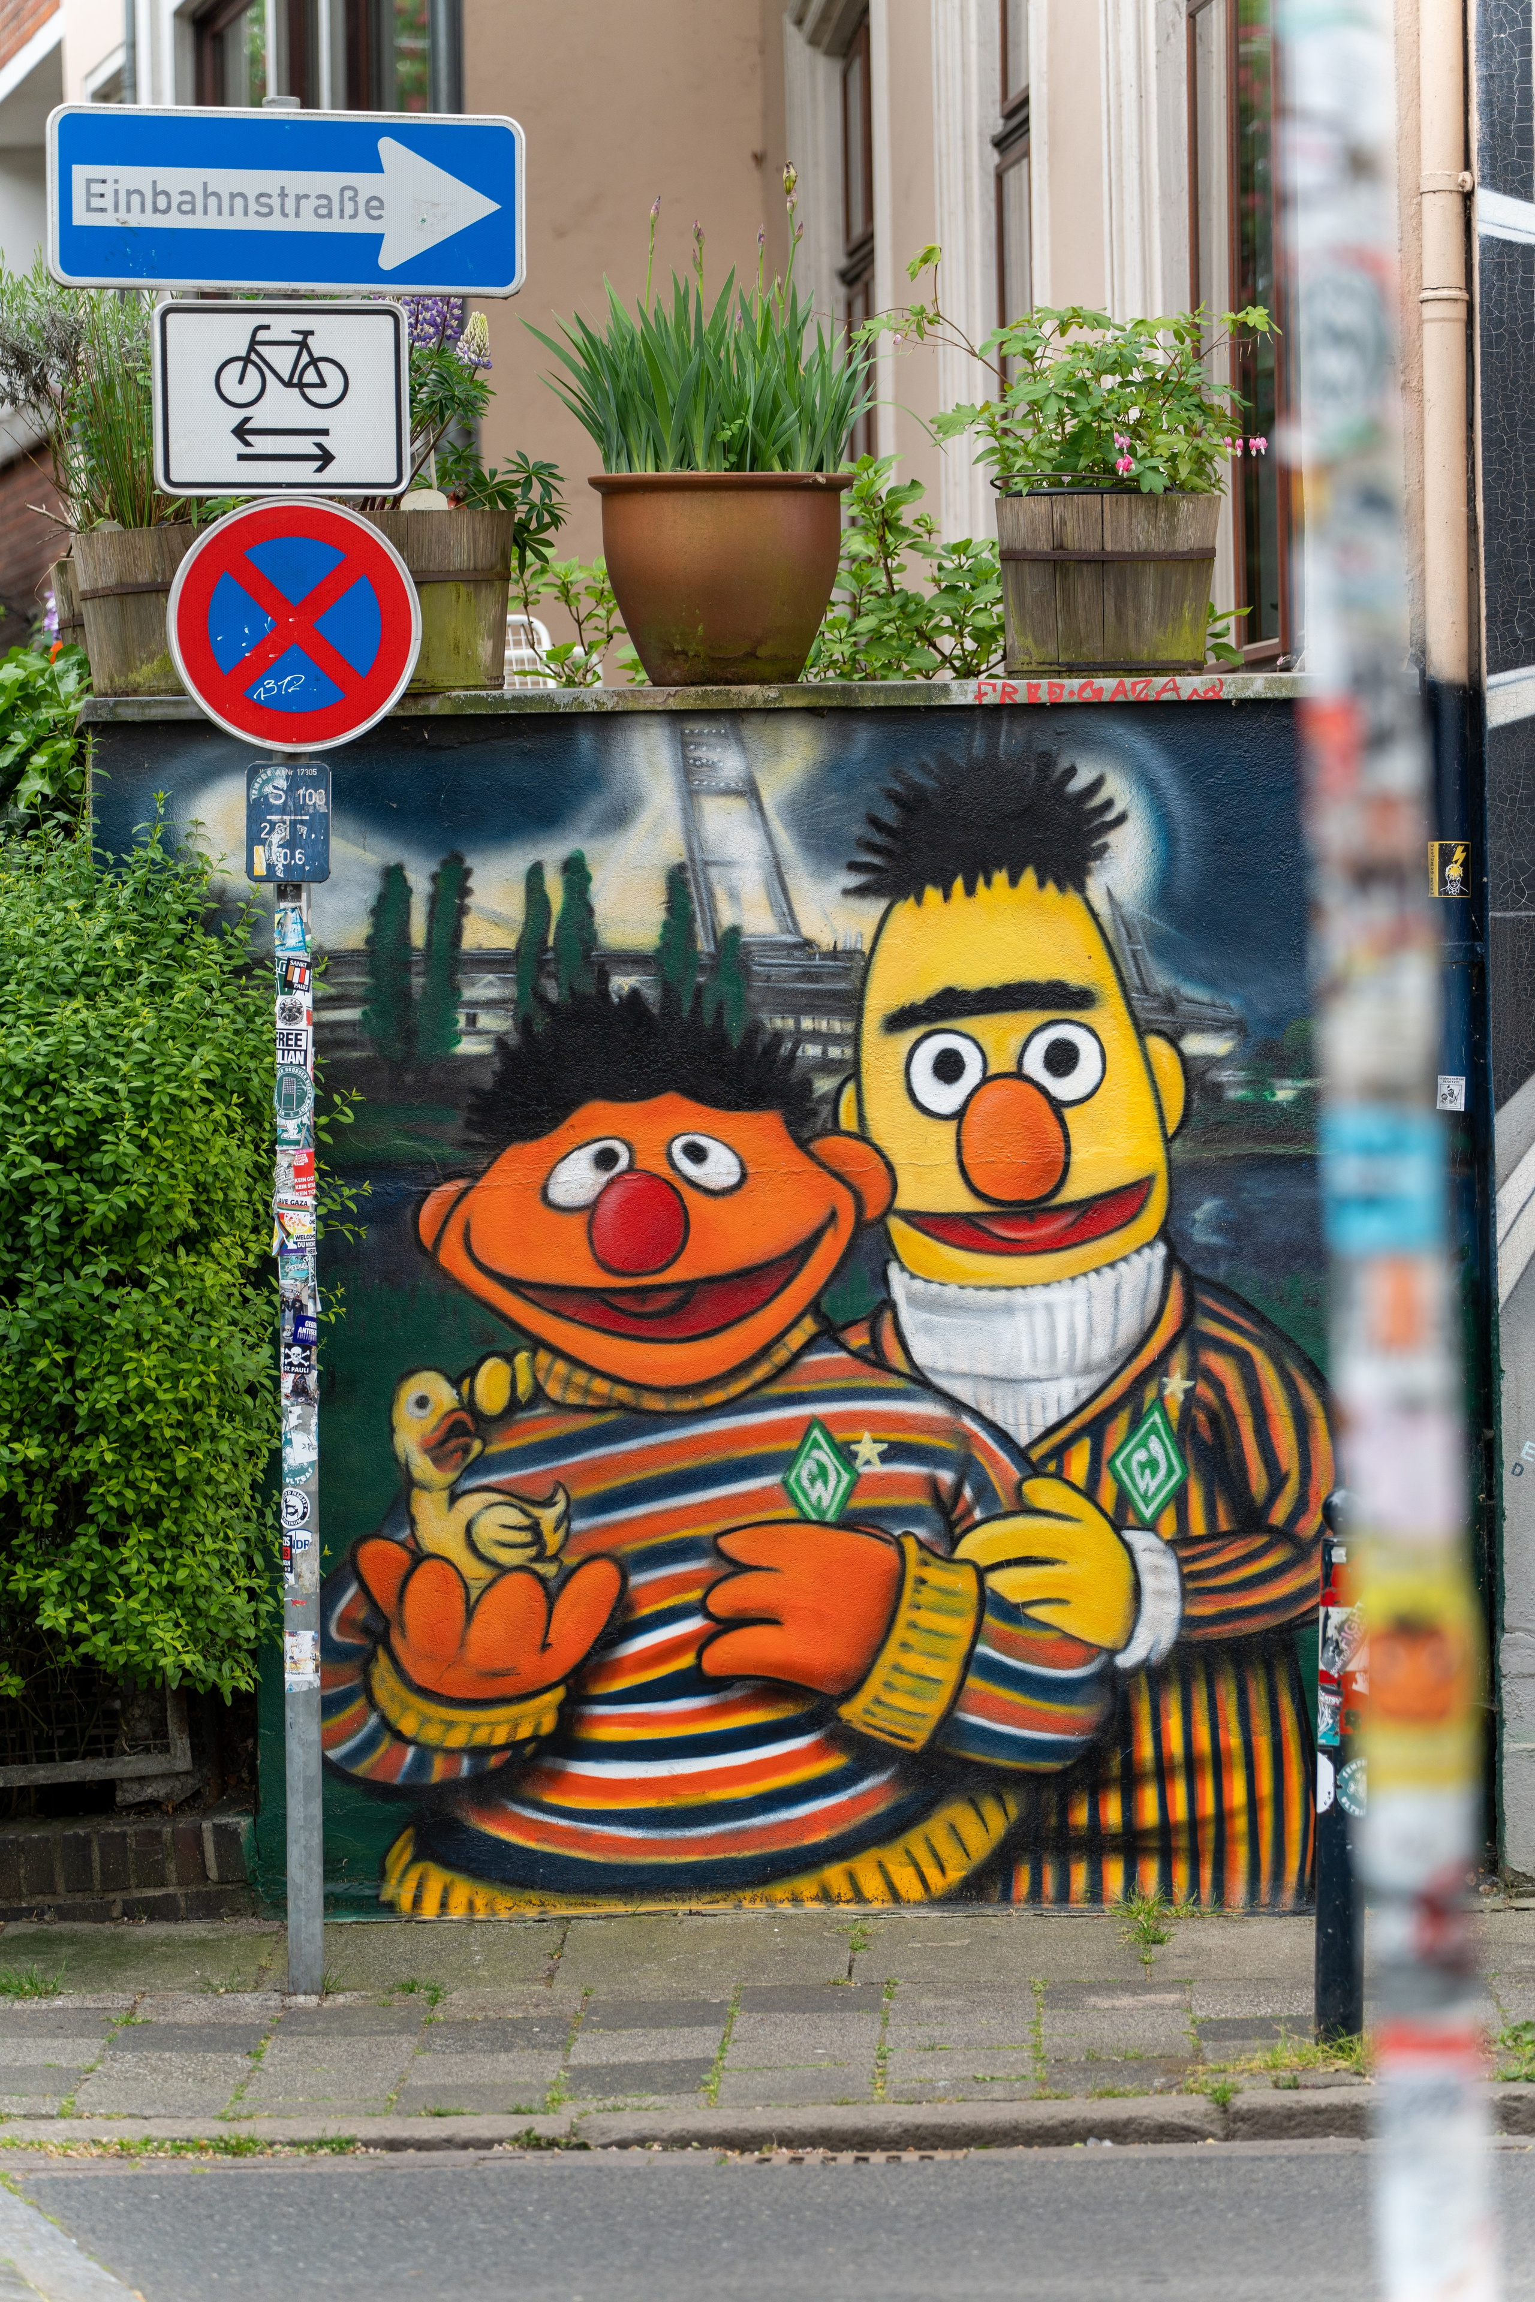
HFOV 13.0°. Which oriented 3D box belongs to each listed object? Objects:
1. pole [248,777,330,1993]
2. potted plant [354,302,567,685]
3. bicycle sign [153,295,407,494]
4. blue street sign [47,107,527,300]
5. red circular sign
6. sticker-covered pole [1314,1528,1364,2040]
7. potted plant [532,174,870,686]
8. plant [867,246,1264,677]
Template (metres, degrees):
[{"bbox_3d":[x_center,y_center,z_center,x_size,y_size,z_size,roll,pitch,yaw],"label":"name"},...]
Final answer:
[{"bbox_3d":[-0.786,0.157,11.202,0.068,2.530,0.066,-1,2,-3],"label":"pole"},{"bbox_3d":[-0.612,-1.203,12.020,0.510,0.770,0.470,-1,2,2],"label":"potted plant"},{"bbox_3d":[-0.800,-1.242,11.100,0.420,0.317,0.030,-1,2,-3],"label":"bicycle sign"},{"bbox_3d":[-0.796,-1.570,11.100,0.795,0.303,0.030,0,2,-5],"label":"blue street sign"},{"bbox_3d":[-0.781,-0.871,11.100,0.422,0.422,0.030,-1,2,-3],"label":"red circular sign"},{"bbox_3d":[0.918,0.985,10.745,0.078,0.880,0.078,0,2,2],"label":"sticker-covered pole"},{"bbox_3d":[-0.119,-1.285,11.980,0.600,0.920,0.550,-1,2,2],"label":"potted plant"},{"bbox_3d":[0.532,-1.216,11.930,0.720,0.745,0.560,-1,2,2],"label":"plant"}]

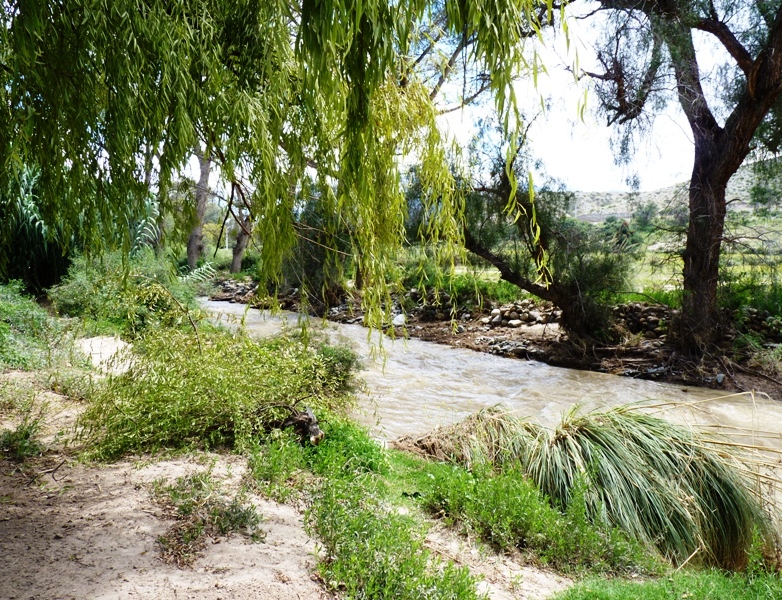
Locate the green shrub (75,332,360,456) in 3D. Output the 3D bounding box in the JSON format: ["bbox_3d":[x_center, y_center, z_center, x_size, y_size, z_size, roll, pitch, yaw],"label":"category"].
[{"bbox_3d":[-1.400,0.623,5.242,2.200,0.880,1.600,0,6,0],"label":"green shrub"}]

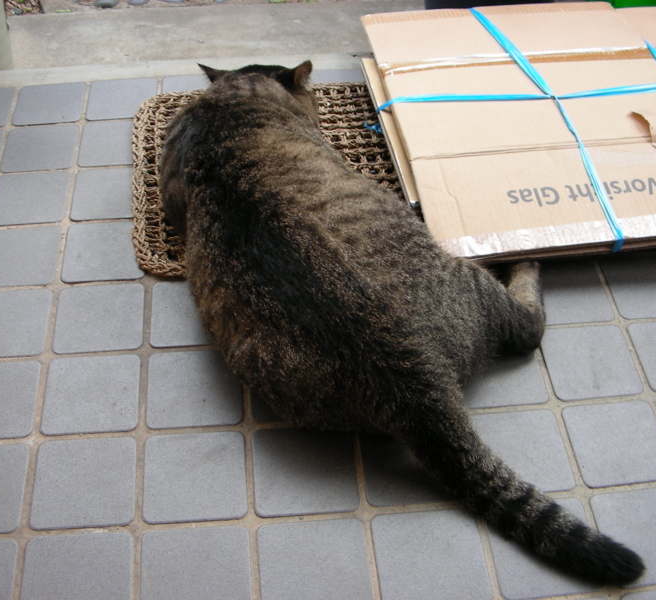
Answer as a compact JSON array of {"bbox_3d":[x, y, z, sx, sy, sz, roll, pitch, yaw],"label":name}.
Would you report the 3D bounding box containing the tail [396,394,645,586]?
[{"bbox_3d":[0.158,0.162,0.733,0.243,0.080,0.066,33,54,25],"label":"tail"}]

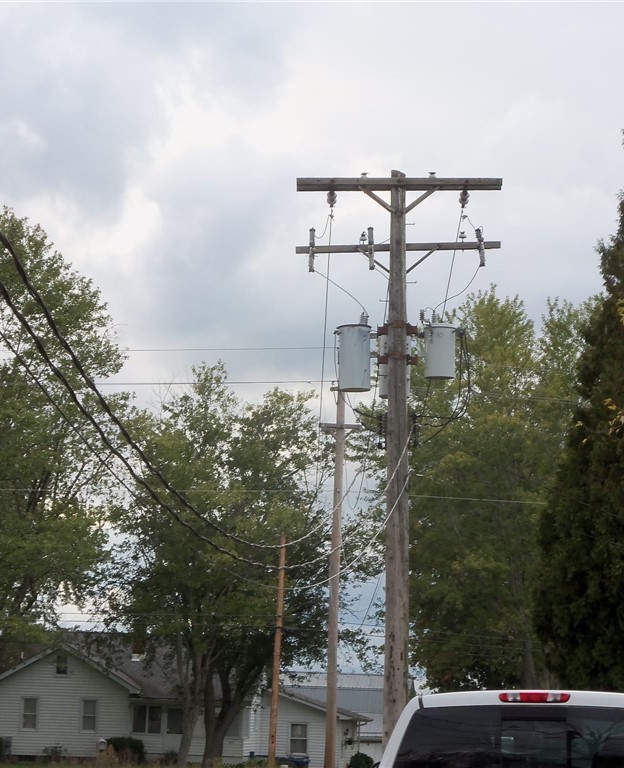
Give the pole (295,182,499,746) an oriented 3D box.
[{"bbox_3d":[1.263,1.706,44.621,3.020,9.657,1.100,0,-6,0],"label":"pole"}]

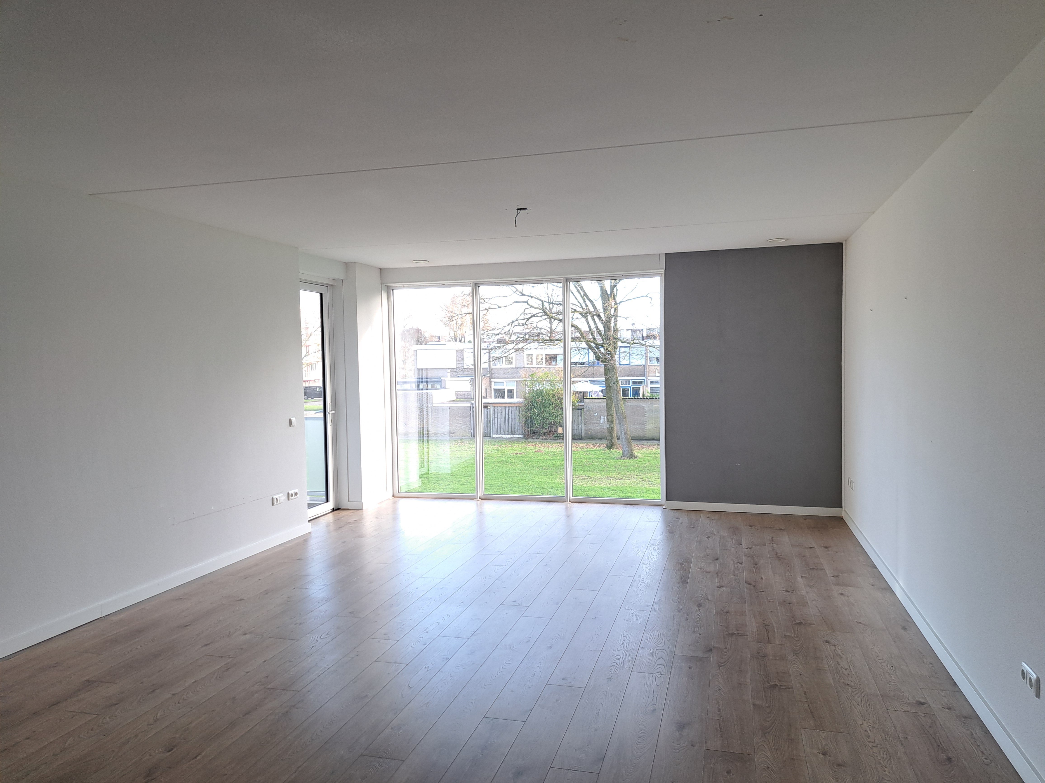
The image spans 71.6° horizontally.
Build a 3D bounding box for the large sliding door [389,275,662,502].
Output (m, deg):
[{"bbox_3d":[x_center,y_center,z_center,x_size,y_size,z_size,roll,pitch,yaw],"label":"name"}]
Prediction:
[{"bbox_3d":[-0.018,-0.007,8.080,3.157,2.466,0.101,0,3,16],"label":"large sliding door"}]

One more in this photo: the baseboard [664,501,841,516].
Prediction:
[{"bbox_3d":[2.299,1.181,7.276,1.687,0.087,0.018,0,3,16],"label":"baseboard"}]

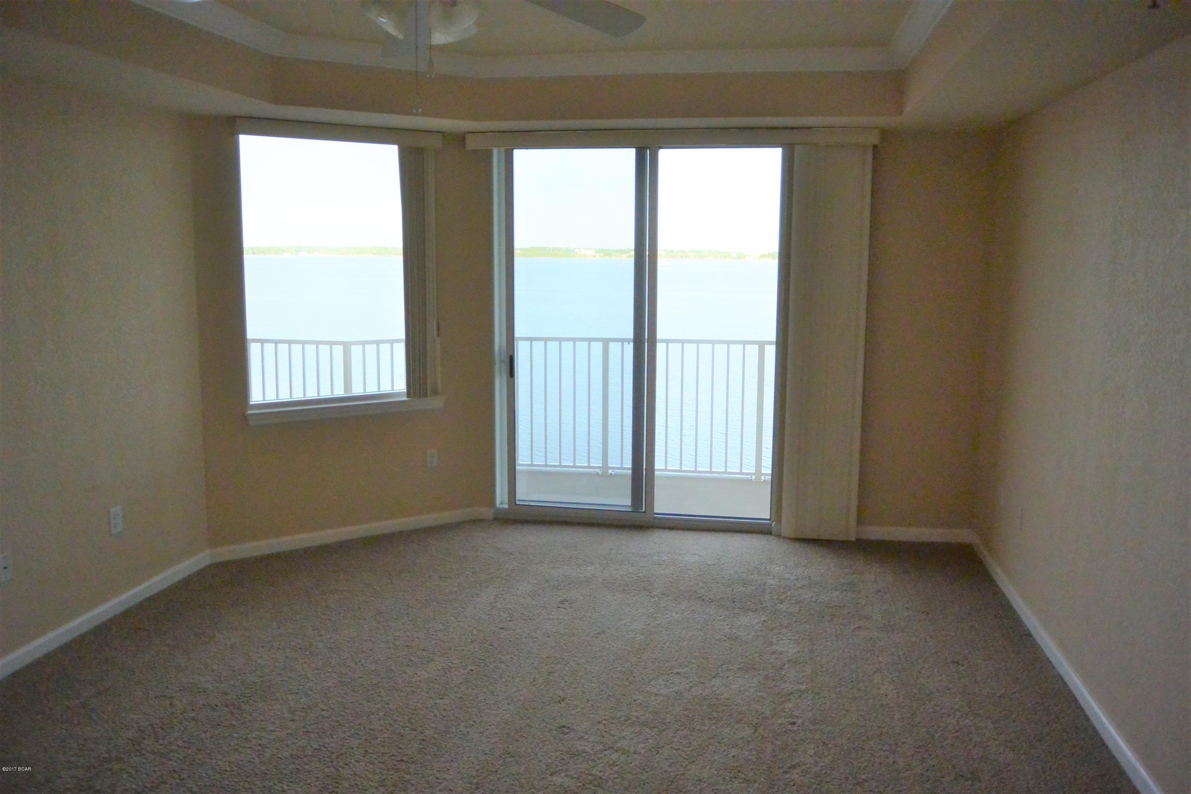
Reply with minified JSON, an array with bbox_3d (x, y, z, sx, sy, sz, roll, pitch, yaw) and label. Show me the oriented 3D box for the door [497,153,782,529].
[{"bbox_3d":[0.281,-0.364,5.816,1.816,2.370,0.120,2,9,9],"label":"door"}]

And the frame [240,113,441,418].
[{"bbox_3d":[-1.462,-0.708,5.396,1.139,1.610,0.100,-5,10,-31],"label":"frame"}]

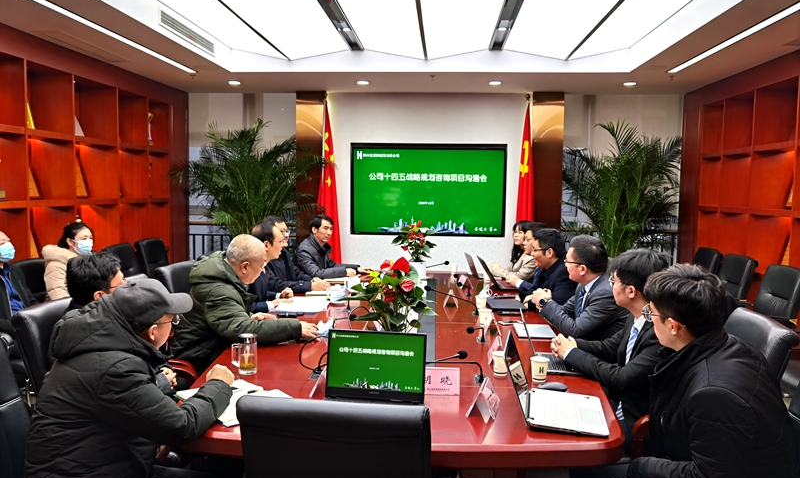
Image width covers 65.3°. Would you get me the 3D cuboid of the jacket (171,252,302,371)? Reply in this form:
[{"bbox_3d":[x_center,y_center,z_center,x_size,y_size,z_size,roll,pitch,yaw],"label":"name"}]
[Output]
[{"bbox_3d":[-0.875,0.426,3.360,0.720,0.700,0.580,0,4,-8],"label":"jacket"}]

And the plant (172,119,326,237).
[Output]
[{"bbox_3d":[-1.713,-0.224,7.150,1.660,2.250,1.450,1,4,4],"label":"plant"}]

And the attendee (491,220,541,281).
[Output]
[{"bbox_3d":[1.193,0.475,5.632,0.750,1.250,0.500,0,4,-8],"label":"attendee"}]

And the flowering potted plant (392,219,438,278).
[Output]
[{"bbox_3d":[0.126,0.089,5.476,0.380,0.520,0.360,1,4,4],"label":"flowering potted plant"}]

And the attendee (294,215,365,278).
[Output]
[{"bbox_3d":[-0.595,0.432,5.500,0.700,1.270,0.550,3,5,23],"label":"attendee"}]

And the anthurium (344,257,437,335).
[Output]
[{"bbox_3d":[-0.050,0.309,2.791,0.400,0.480,0.400,1,4,4],"label":"anthurium"}]

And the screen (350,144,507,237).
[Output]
[{"bbox_3d":[0.360,-0.615,7.800,1.940,1.140,0.100,1,4,4],"label":"screen"}]

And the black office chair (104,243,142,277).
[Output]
[{"bbox_3d":[-2.080,0.565,5.200,0.650,1.000,0.600,1,4,7],"label":"black office chair"}]

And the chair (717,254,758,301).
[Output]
[{"bbox_3d":[2.507,0.666,5.103,0.650,1.000,0.600,1,4,-1],"label":"chair"}]

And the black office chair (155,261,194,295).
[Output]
[{"bbox_3d":[-1.223,0.664,4.356,0.660,1.020,0.600,1,4,4],"label":"black office chair"}]

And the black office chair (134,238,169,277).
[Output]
[{"bbox_3d":[-2.145,0.507,6.237,0.650,1.000,0.600,2,4,12],"label":"black office chair"}]

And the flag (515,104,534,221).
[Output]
[{"bbox_3d":[1.496,-0.379,7.500,0.340,2.440,0.260,1,4,4],"label":"flag"}]

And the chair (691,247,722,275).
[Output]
[{"bbox_3d":[2.520,0.604,5.660,0.650,1.000,0.600,1,4,4],"label":"chair"}]

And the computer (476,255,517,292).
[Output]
[{"bbox_3d":[0.826,0.270,4.930,0.360,0.225,0.350,1,4,4],"label":"computer"}]

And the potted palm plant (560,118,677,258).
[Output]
[{"bbox_3d":[2.615,-0.223,7.400,1.380,2.350,1.300,1,4,4],"label":"potted palm plant"}]

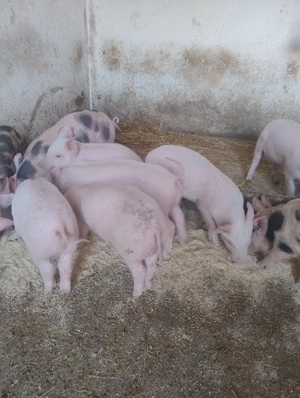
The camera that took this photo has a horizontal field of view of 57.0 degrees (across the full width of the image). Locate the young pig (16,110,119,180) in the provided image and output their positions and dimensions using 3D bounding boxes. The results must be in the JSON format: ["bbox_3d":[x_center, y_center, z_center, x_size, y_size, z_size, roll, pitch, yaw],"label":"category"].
[{"bbox_3d":[-0.526,-0.299,1.992,0.280,0.480,0.830,21,36,24],"label":"young pig"}]

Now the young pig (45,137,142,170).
[{"bbox_3d":[-0.328,-0.148,1.841,0.750,0.480,0.270,-1,33,-10],"label":"young pig"}]

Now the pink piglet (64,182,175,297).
[{"bbox_3d":[-0.290,0.108,1.497,0.850,0.450,0.280,30,40,33],"label":"pink piglet"}]

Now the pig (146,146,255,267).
[{"bbox_3d":[0.269,0.022,1.678,0.800,0.470,0.280,31,41,34],"label":"pig"}]

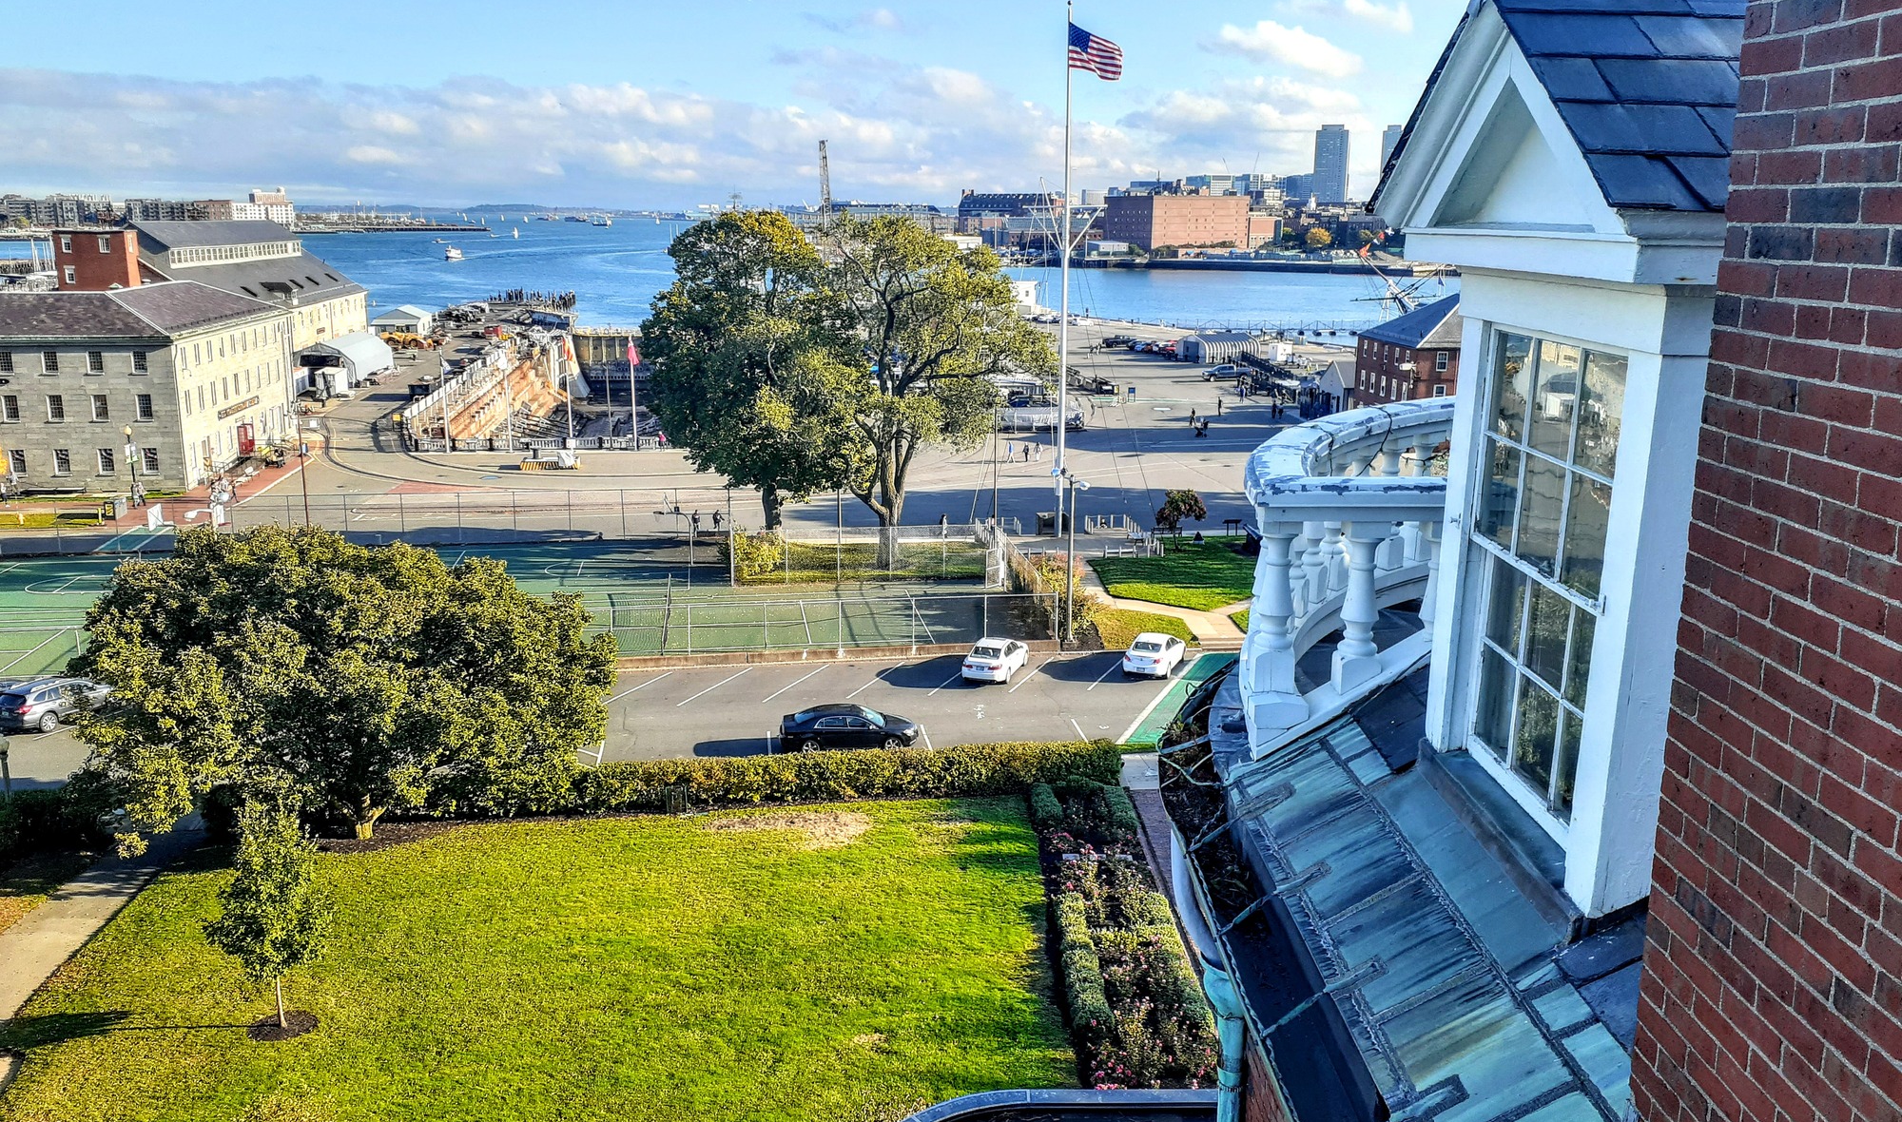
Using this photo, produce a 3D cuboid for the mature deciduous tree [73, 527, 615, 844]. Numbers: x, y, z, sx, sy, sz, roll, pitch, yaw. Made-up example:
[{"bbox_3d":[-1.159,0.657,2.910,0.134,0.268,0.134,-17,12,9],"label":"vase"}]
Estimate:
[{"bbox_3d":[-17.319,3.864,43.119,15.330,9.201,14.500,0,13,0],"label":"mature deciduous tree"}]

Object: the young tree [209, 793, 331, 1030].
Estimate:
[{"bbox_3d":[-14.801,7.661,32.170,2.780,5.392,2.750,0,13,0],"label":"young tree"}]

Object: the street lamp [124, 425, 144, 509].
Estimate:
[{"bbox_3d":[-55.455,-6.512,100.513,0.600,5.372,1.000,8,16,30],"label":"street lamp"}]

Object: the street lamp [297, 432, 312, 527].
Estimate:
[{"bbox_3d":[-37.971,-4.564,87.299,0.400,7.437,0.400,0,13,0],"label":"street lamp"}]

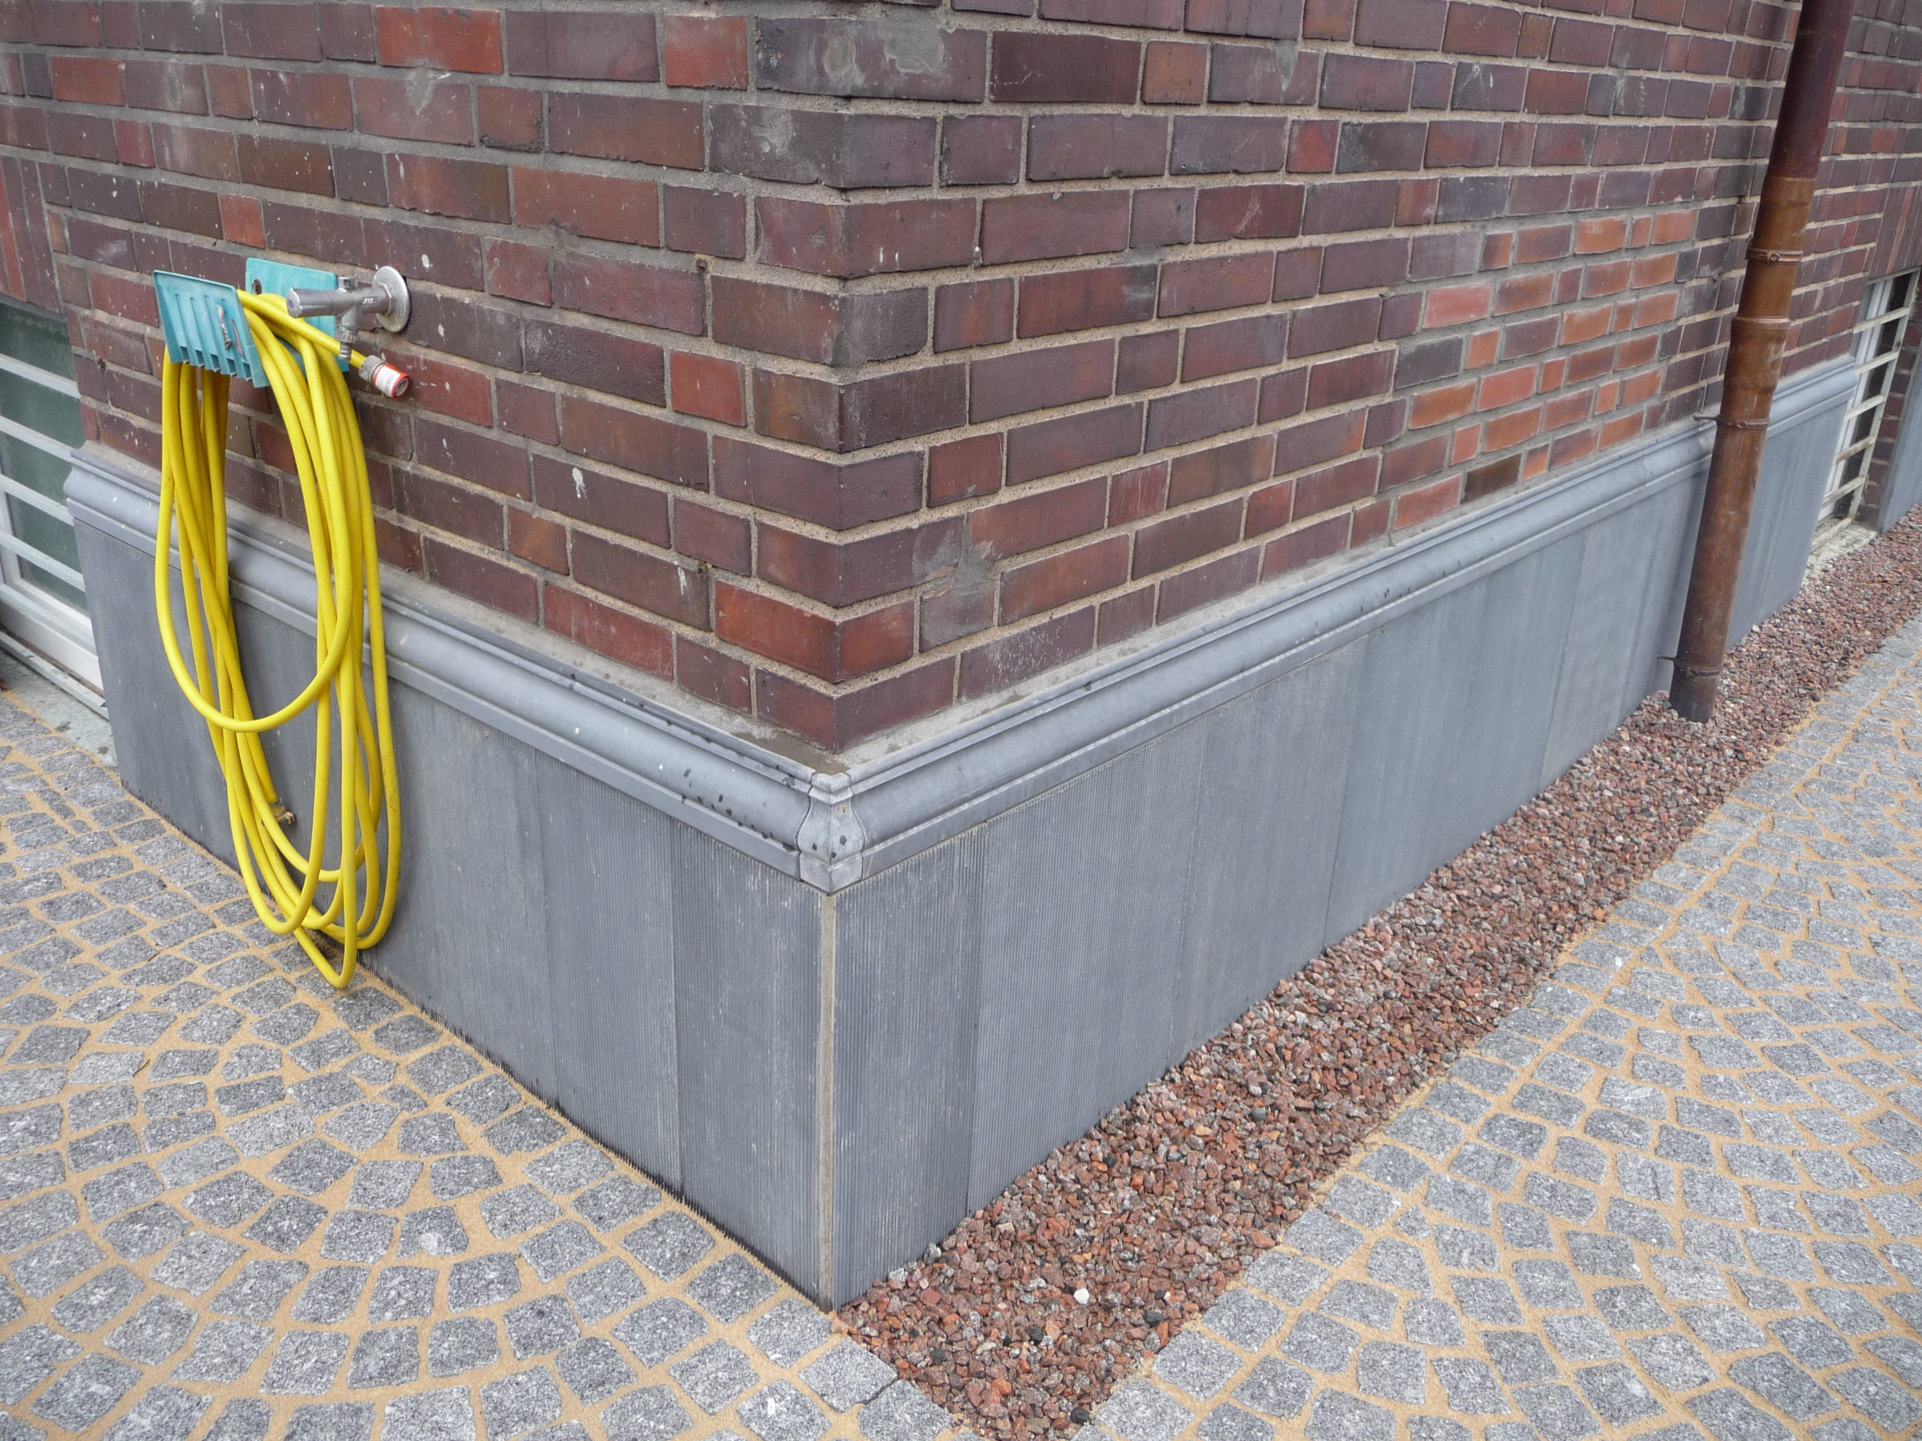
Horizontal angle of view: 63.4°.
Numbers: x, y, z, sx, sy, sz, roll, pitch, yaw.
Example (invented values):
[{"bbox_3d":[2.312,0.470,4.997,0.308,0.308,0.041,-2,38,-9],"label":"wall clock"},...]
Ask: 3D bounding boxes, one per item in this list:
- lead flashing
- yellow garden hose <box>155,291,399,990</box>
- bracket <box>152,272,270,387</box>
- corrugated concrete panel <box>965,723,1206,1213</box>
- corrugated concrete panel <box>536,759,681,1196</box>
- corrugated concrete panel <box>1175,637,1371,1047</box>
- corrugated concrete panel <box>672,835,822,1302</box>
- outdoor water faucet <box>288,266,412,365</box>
[{"bbox_3d":[0.522,-0.692,3.596,1.892,0.122,4.152,21,29,36],"label":"lead flashing"},{"bbox_3d":[-0.990,-0.103,2.245,0.530,1.033,0.127,21,29,36],"label":"yellow garden hose"},{"bbox_3d":[-0.974,-0.514,2.022,0.237,0.122,0.038,21,29,36],"label":"bracket"},{"bbox_3d":[0.155,0.310,2.051,0.035,0.557,0.456,21,29,36],"label":"corrugated concrete panel"},{"bbox_3d":[-0.425,0.313,1.947,0.261,0.533,0.035,21,29,36],"label":"corrugated concrete panel"},{"bbox_3d":[0.458,0.190,2.378,0.035,0.563,0.468,21,29,36],"label":"corrugated concrete panel"},{"bbox_3d":[-0.236,0.389,1.800,0.242,0.543,0.035,21,29,36],"label":"corrugated concrete panel"},{"bbox_3d":[-0.745,-0.491,1.881,0.082,0.109,0.143,21,29,36],"label":"outdoor water faucet"}]

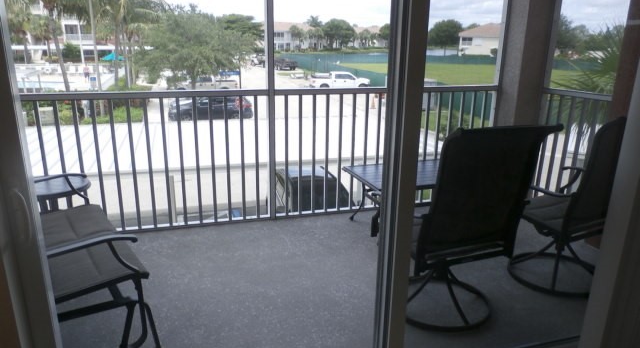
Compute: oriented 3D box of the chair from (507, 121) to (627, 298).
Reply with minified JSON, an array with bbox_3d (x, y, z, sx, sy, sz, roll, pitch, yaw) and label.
[{"bbox_3d":[1.574,0.144,2.894,0.670,1.060,0.740,-12,20,-36],"label":"chair"}]

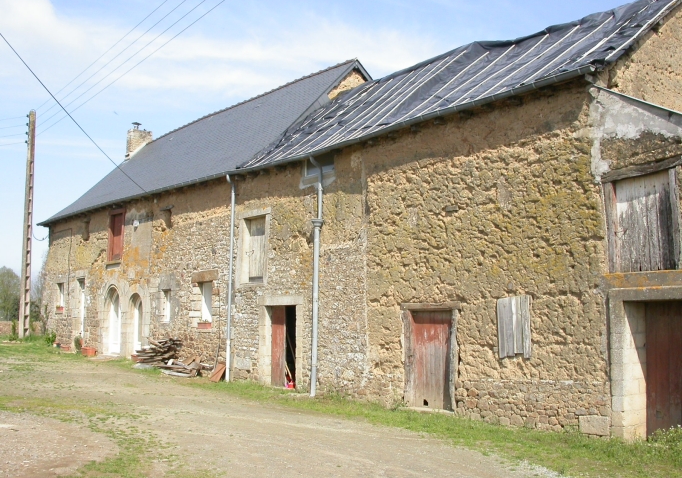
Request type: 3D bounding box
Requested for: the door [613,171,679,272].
[{"bbox_3d":[4.087,-0.214,10.100,0.080,1.300,0.860,4,-7,-39],"label":"door"}]

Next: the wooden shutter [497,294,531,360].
[{"bbox_3d":[2.650,1.360,11.532,0.050,0.970,0.640,4,-7,-39],"label":"wooden shutter"}]

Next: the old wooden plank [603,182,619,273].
[{"bbox_3d":[3.772,-0.154,10.419,0.110,1.280,0.140,4,-10,-39],"label":"old wooden plank"}]

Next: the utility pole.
[{"bbox_3d":[-12.164,-0.633,29.229,0.290,8.950,0.260,4,-7,-39],"label":"utility pole"}]

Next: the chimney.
[{"bbox_3d":[-8.361,-4.094,31.292,0.950,1.550,0.500,4,-7,-39],"label":"chimney"}]

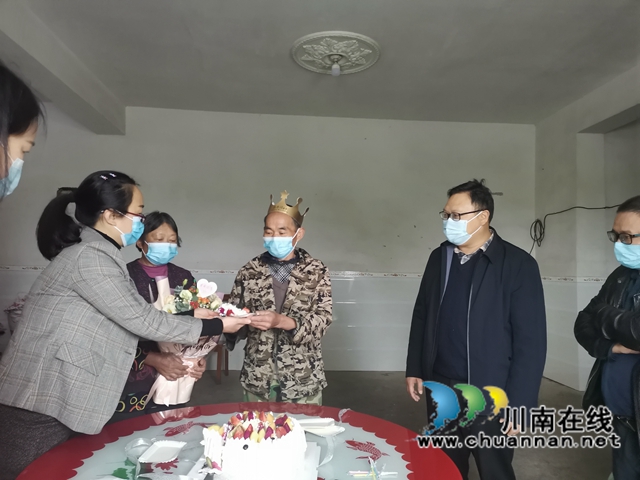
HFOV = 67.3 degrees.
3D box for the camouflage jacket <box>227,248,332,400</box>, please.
[{"bbox_3d":[-0.179,0.382,2.180,0.520,0.690,0.380,0,-3,22],"label":"camouflage jacket"}]

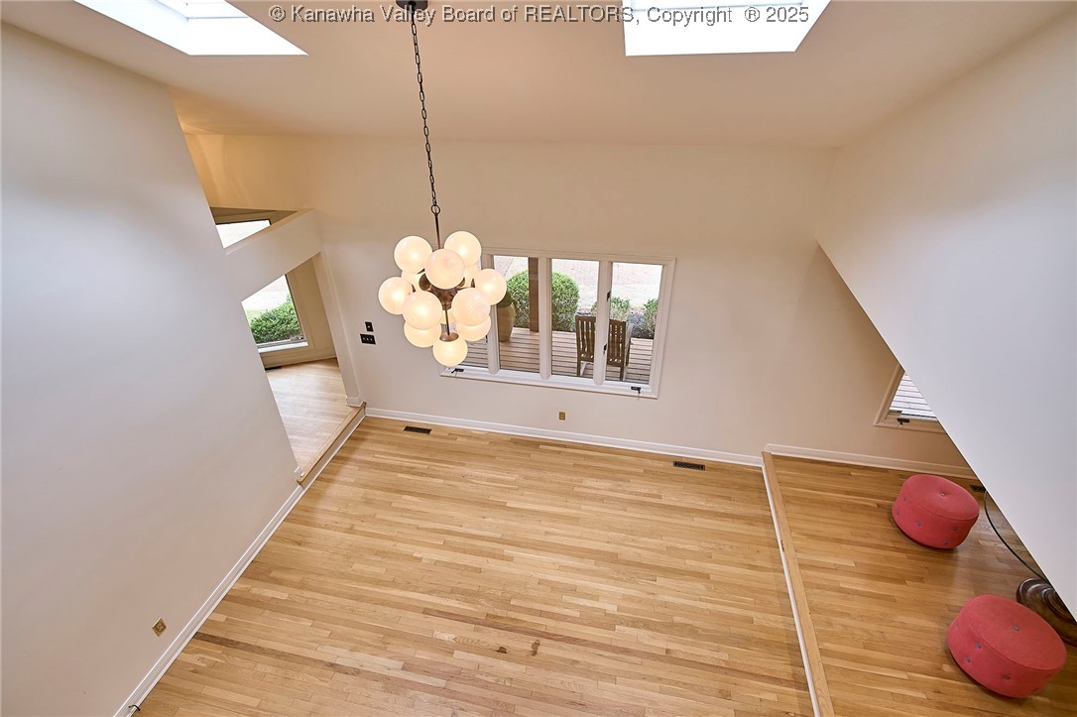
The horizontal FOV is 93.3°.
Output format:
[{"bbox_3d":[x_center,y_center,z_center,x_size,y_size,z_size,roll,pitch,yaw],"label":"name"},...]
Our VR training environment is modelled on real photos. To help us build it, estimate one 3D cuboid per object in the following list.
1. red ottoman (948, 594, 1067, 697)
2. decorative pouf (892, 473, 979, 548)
[{"bbox_3d":[3.260,1.997,3.562,0.545,0.400,0.545,6,33,11],"label":"red ottoman"},{"bbox_3d":[3.561,1.361,4.572,0.545,0.400,0.545,6,33,11],"label":"decorative pouf"}]

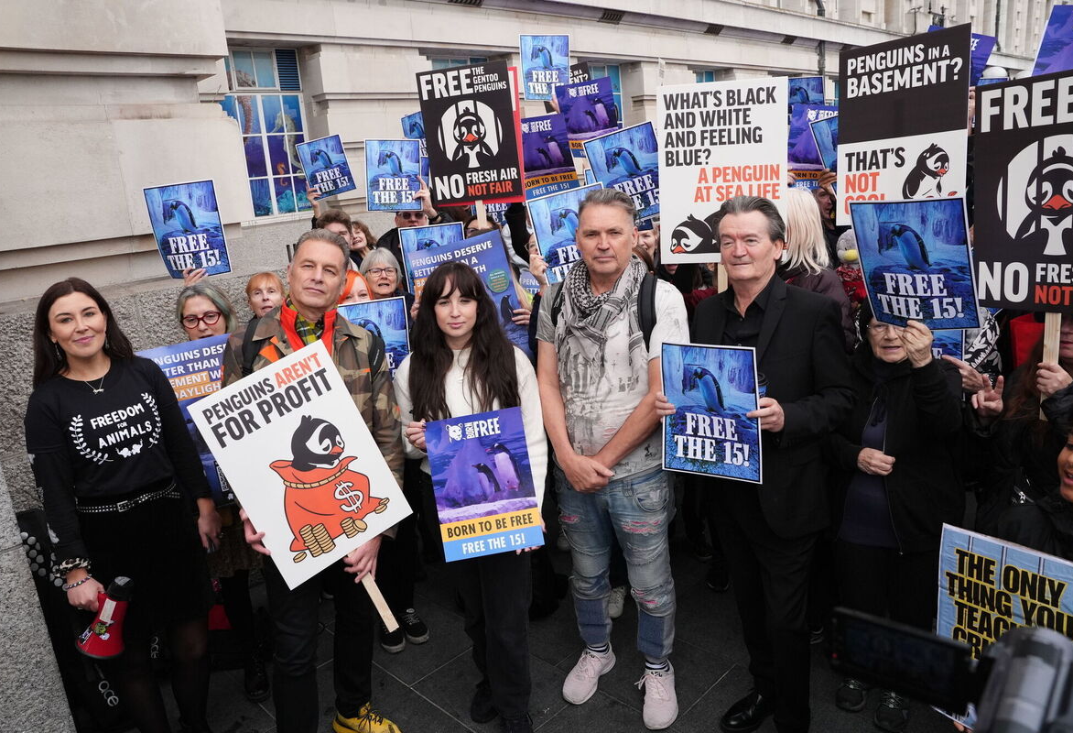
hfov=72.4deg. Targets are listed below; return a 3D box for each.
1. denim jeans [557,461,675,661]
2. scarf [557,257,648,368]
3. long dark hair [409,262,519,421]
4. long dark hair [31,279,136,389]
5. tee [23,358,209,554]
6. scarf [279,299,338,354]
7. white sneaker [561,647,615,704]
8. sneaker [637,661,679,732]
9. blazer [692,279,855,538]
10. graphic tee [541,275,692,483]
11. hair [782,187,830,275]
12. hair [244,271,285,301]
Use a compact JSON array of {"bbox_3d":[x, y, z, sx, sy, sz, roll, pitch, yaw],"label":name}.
[{"bbox_3d":[0.306,0.661,2.555,0.380,0.830,0.270,-2,13,14],"label":"denim jeans"},{"bbox_3d":[0.212,-0.149,2.237,0.270,0.320,0.230,-3,13,8],"label":"scarf"},{"bbox_3d":[-0.233,-0.080,2.295,0.330,0.460,0.260,-7,13,-6],"label":"long dark hair"},{"bbox_3d":[-1.335,-0.100,2.165,0.250,0.310,0.240,-13,15,-31],"label":"long dark hair"},{"bbox_3d":[-1.270,0.276,2.231,0.470,0.620,0.270,-14,16,-35],"label":"tee"},{"bbox_3d":[-0.712,-0.098,2.291,0.180,0.200,0.160,-8,13,-14],"label":"scarf"},{"bbox_3d":[0.187,1.122,2.704,0.110,0.110,0.280,4,16,35],"label":"white sneaker"},{"bbox_3d":[0.434,1.131,2.567,0.110,0.110,0.280,-3,13,9],"label":"sneaker"},{"bbox_3d":[0.763,0.113,2.359,0.540,0.780,0.360,2,14,27],"label":"blazer"},{"bbox_3d":[0.253,0.016,2.357,0.480,0.620,0.280,-3,13,10],"label":"graphic tee"},{"bbox_3d":[1.089,-0.557,3.024,0.220,0.330,0.220,-2,13,15],"label":"hair"},{"bbox_3d":[-1.304,-0.370,3.509,0.190,0.165,0.200,-9,13,-15],"label":"hair"}]

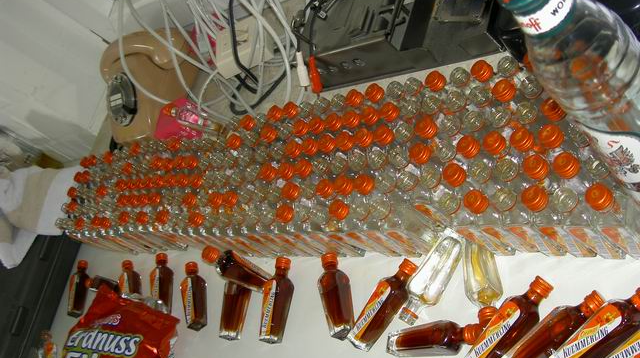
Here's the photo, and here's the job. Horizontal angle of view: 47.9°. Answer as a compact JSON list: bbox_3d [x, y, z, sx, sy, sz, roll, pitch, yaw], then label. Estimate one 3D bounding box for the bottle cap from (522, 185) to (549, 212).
[{"bbox_3d":[0.153,0.014,0.513,0.016,0.010,0.016,-5,64,46],"label":"bottle cap"}]

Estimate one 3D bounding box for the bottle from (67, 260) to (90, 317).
[{"bbox_3d":[-0.372,0.167,1.117,0.024,0.024,0.093,-29,48,33],"label":"bottle"}]

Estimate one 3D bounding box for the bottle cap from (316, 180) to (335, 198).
[{"bbox_3d":[0.006,0.010,0.736,0.018,0.012,0.018,-6,61,45],"label":"bottle cap"}]

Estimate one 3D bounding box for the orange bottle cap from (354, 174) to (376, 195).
[{"bbox_3d":[0.042,0.005,0.676,0.018,0.011,0.018,-6,59,44],"label":"orange bottle cap"}]

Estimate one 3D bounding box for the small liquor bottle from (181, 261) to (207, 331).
[{"bbox_3d":[-0.156,0.143,0.902,0.024,0.024,0.093,-37,41,21],"label":"small liquor bottle"}]

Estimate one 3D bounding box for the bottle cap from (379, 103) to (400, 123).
[{"bbox_3d":[0.073,-0.067,0.742,0.018,0.012,0.018,-6,59,44],"label":"bottle cap"}]

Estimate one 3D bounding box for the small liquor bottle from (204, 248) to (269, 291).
[{"bbox_3d":[-0.093,0.107,0.848,0.025,0.098,0.025,-47,40,13],"label":"small liquor bottle"}]

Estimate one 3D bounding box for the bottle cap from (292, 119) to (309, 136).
[{"bbox_3d":[-0.019,-0.052,0.741,0.016,0.010,0.016,-26,50,36],"label":"bottle cap"}]

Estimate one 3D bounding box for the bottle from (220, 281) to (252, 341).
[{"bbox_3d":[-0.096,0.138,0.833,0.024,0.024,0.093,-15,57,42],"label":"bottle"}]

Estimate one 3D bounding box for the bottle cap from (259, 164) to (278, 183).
[{"bbox_3d":[-0.056,-0.007,0.787,0.018,0.011,0.018,-6,59,44],"label":"bottle cap"}]

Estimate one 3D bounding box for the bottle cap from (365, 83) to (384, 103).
[{"bbox_3d":[0.059,-0.092,0.774,0.018,0.012,0.018,-6,59,44],"label":"bottle cap"}]

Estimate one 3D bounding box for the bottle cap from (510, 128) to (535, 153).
[{"bbox_3d":[0.161,-0.031,0.573,0.018,0.010,0.018,-6,58,43],"label":"bottle cap"}]

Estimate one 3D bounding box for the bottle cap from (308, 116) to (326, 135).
[{"bbox_3d":[-0.003,-0.059,0.791,0.018,0.012,0.018,-26,48,33],"label":"bottle cap"}]

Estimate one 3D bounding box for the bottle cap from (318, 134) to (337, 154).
[{"bbox_3d":[0.008,-0.036,0.742,0.018,0.011,0.018,-27,46,31],"label":"bottle cap"}]

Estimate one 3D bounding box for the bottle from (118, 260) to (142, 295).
[{"bbox_3d":[-0.284,0.165,1.072,0.025,0.025,0.098,-38,44,23],"label":"bottle"}]

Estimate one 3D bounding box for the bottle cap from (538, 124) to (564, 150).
[{"bbox_3d":[0.178,-0.033,0.555,0.018,0.010,0.018,-6,58,43],"label":"bottle cap"}]

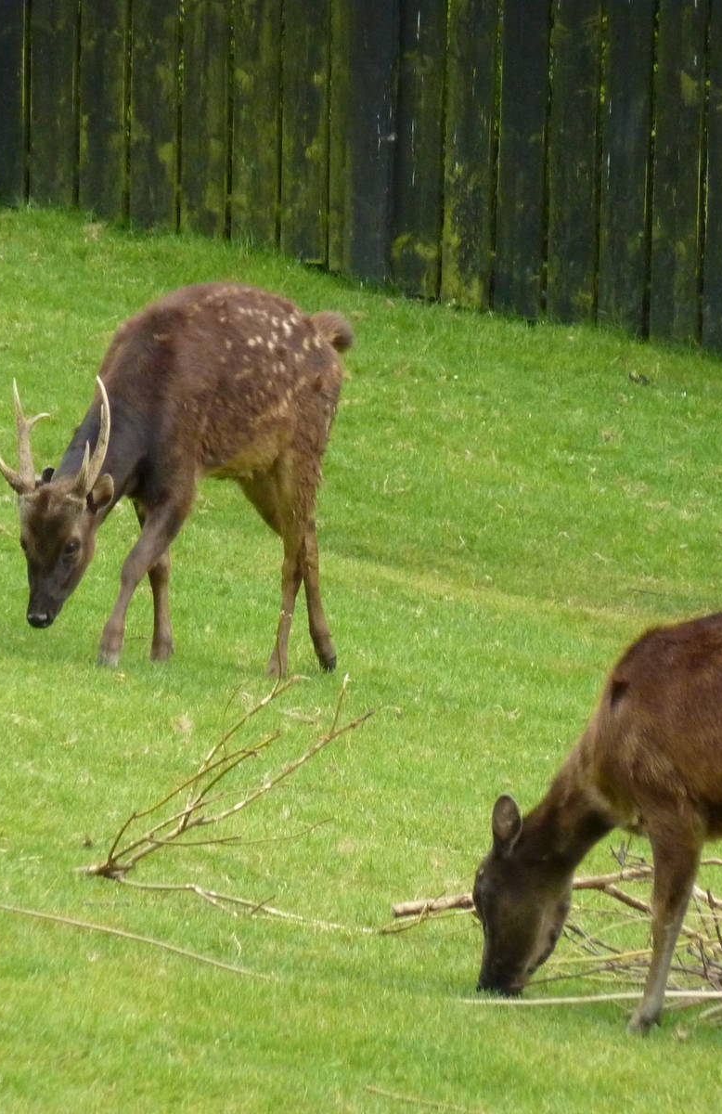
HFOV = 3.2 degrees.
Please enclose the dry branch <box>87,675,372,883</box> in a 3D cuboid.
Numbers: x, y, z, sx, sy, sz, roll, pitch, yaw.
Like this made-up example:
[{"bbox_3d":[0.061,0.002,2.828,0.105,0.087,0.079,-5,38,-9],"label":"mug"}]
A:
[{"bbox_3d":[-0.226,0.382,22.250,0.490,0.320,0.450,0,6,0],"label":"dry branch"}]

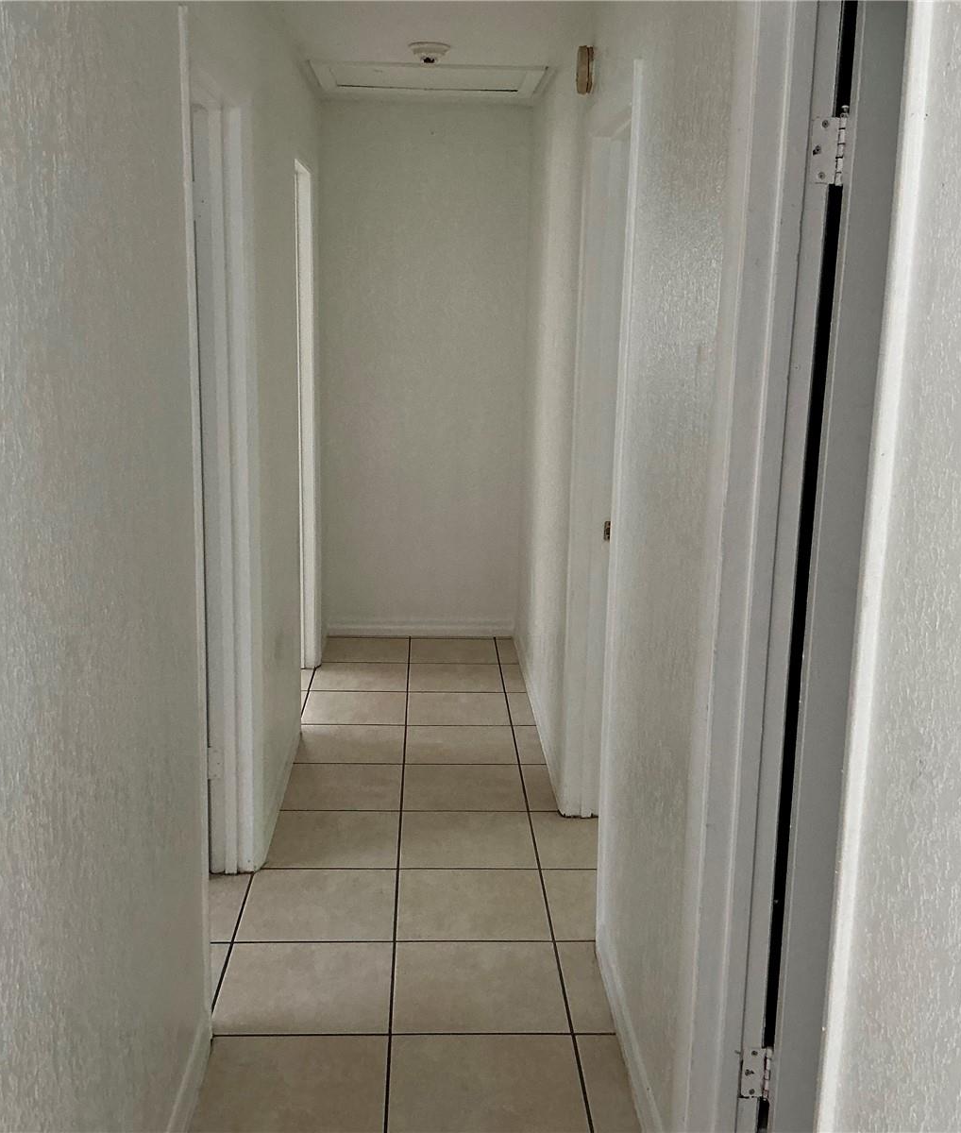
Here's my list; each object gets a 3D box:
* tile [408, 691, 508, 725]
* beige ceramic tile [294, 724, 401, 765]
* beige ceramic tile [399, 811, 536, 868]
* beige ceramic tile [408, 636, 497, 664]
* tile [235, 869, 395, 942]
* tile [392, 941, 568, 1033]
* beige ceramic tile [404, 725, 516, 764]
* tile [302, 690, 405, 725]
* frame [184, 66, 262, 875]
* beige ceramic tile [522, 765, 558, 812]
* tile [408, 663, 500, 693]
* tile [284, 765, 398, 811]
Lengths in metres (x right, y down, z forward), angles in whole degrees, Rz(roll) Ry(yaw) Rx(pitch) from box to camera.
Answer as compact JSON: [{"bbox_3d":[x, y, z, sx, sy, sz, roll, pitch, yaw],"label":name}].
[{"bbox_3d":[-0.090,0.572,4.880,0.401,0.011,0.401,1,12,-3],"label":"tile"},{"bbox_3d":[-0.471,0.653,4.465,0.385,0.011,0.401,1,12,-3],"label":"beige ceramic tile"},{"bbox_3d":[-0.039,0.830,3.705,0.400,0.010,0.400,1,12,-3],"label":"beige ceramic tile"},{"bbox_3d":[-0.125,0.400,5.681,0.401,0.011,0.417,1,12,-3],"label":"beige ceramic tile"},{"bbox_3d":[-0.427,0.908,3.275,0.401,0.011,0.401,1,12,-3],"label":"tile"},{"bbox_3d":[-0.004,0.998,2.897,0.401,0.011,0.401,1,12,-3],"label":"tile"},{"bbox_3d":[-0.072,0.659,4.499,0.400,0.010,0.400,1,12,-3],"label":"beige ceramic tile"},{"bbox_3d":[-0.495,0.569,4.878,0.400,0.010,0.400,1,12,-3],"label":"tile"},{"bbox_3d":[-0.652,-0.081,2.866,0.140,2.100,0.845,1,12,-3],"label":"frame"},{"bbox_3d":[0.197,0.747,4.113,0.096,0.010,0.400,1,12,-3],"label":"beige ceramic tile"},{"bbox_3d":[-0.106,0.487,5.293,0.400,0.010,0.400,1,12,-3],"label":"tile"},{"bbox_3d":[-0.462,0.740,4.084,0.400,0.010,0.400,1,12,-3],"label":"tile"}]

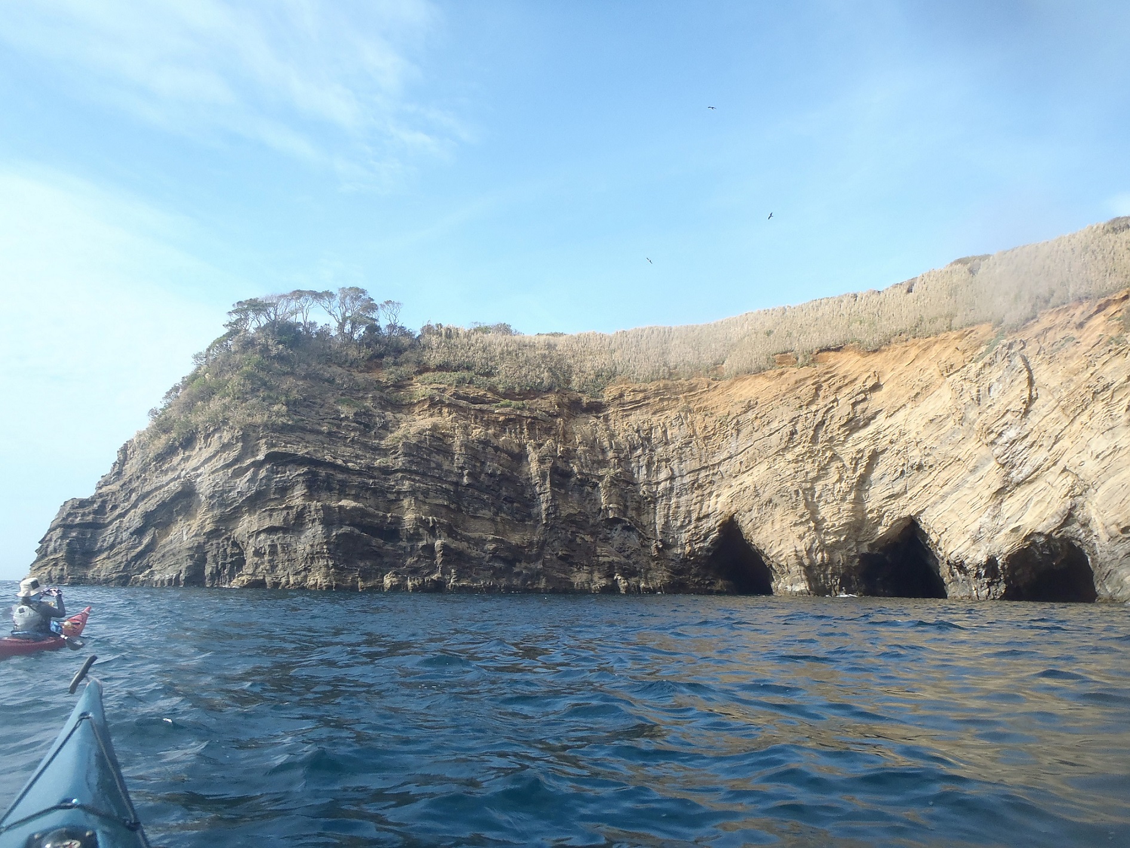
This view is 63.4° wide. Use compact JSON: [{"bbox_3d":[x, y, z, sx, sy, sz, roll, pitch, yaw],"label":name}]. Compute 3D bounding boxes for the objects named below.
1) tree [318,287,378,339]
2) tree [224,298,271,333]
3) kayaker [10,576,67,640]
[{"bbox_3d":[-27.677,-14.062,117.000,7.600,6.800,6.600,3,-10,-13],"label":"tree"},{"bbox_3d":[-43.041,-14.604,124.000,6.000,5.000,5.200,4,-11,-19],"label":"tree"},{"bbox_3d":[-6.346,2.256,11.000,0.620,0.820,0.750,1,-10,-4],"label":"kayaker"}]

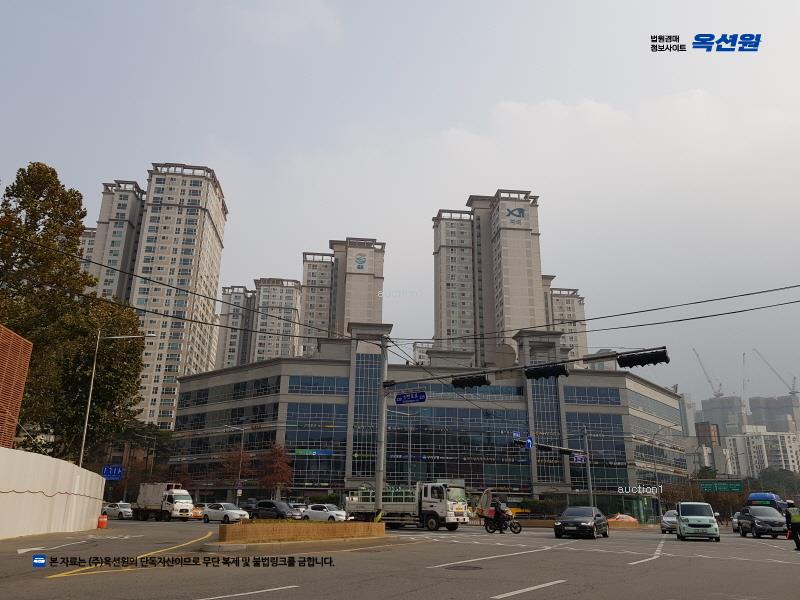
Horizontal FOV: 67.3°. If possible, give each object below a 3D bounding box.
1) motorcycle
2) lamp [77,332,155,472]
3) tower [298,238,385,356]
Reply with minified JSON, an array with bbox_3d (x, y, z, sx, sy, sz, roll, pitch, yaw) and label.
[{"bbox_3d":[5.417,11.701,31.600,2.020,1.130,0.780,-2,-19,9],"label":"motorcycle"},{"bbox_3d":[-15.303,6.734,31.951,3.100,10.500,0.350,1,-19,0],"label":"lamp"},{"bbox_3d":[-20.302,21.621,193.670,27.200,84.000,26.000,3,-18,-6],"label":"tower"}]

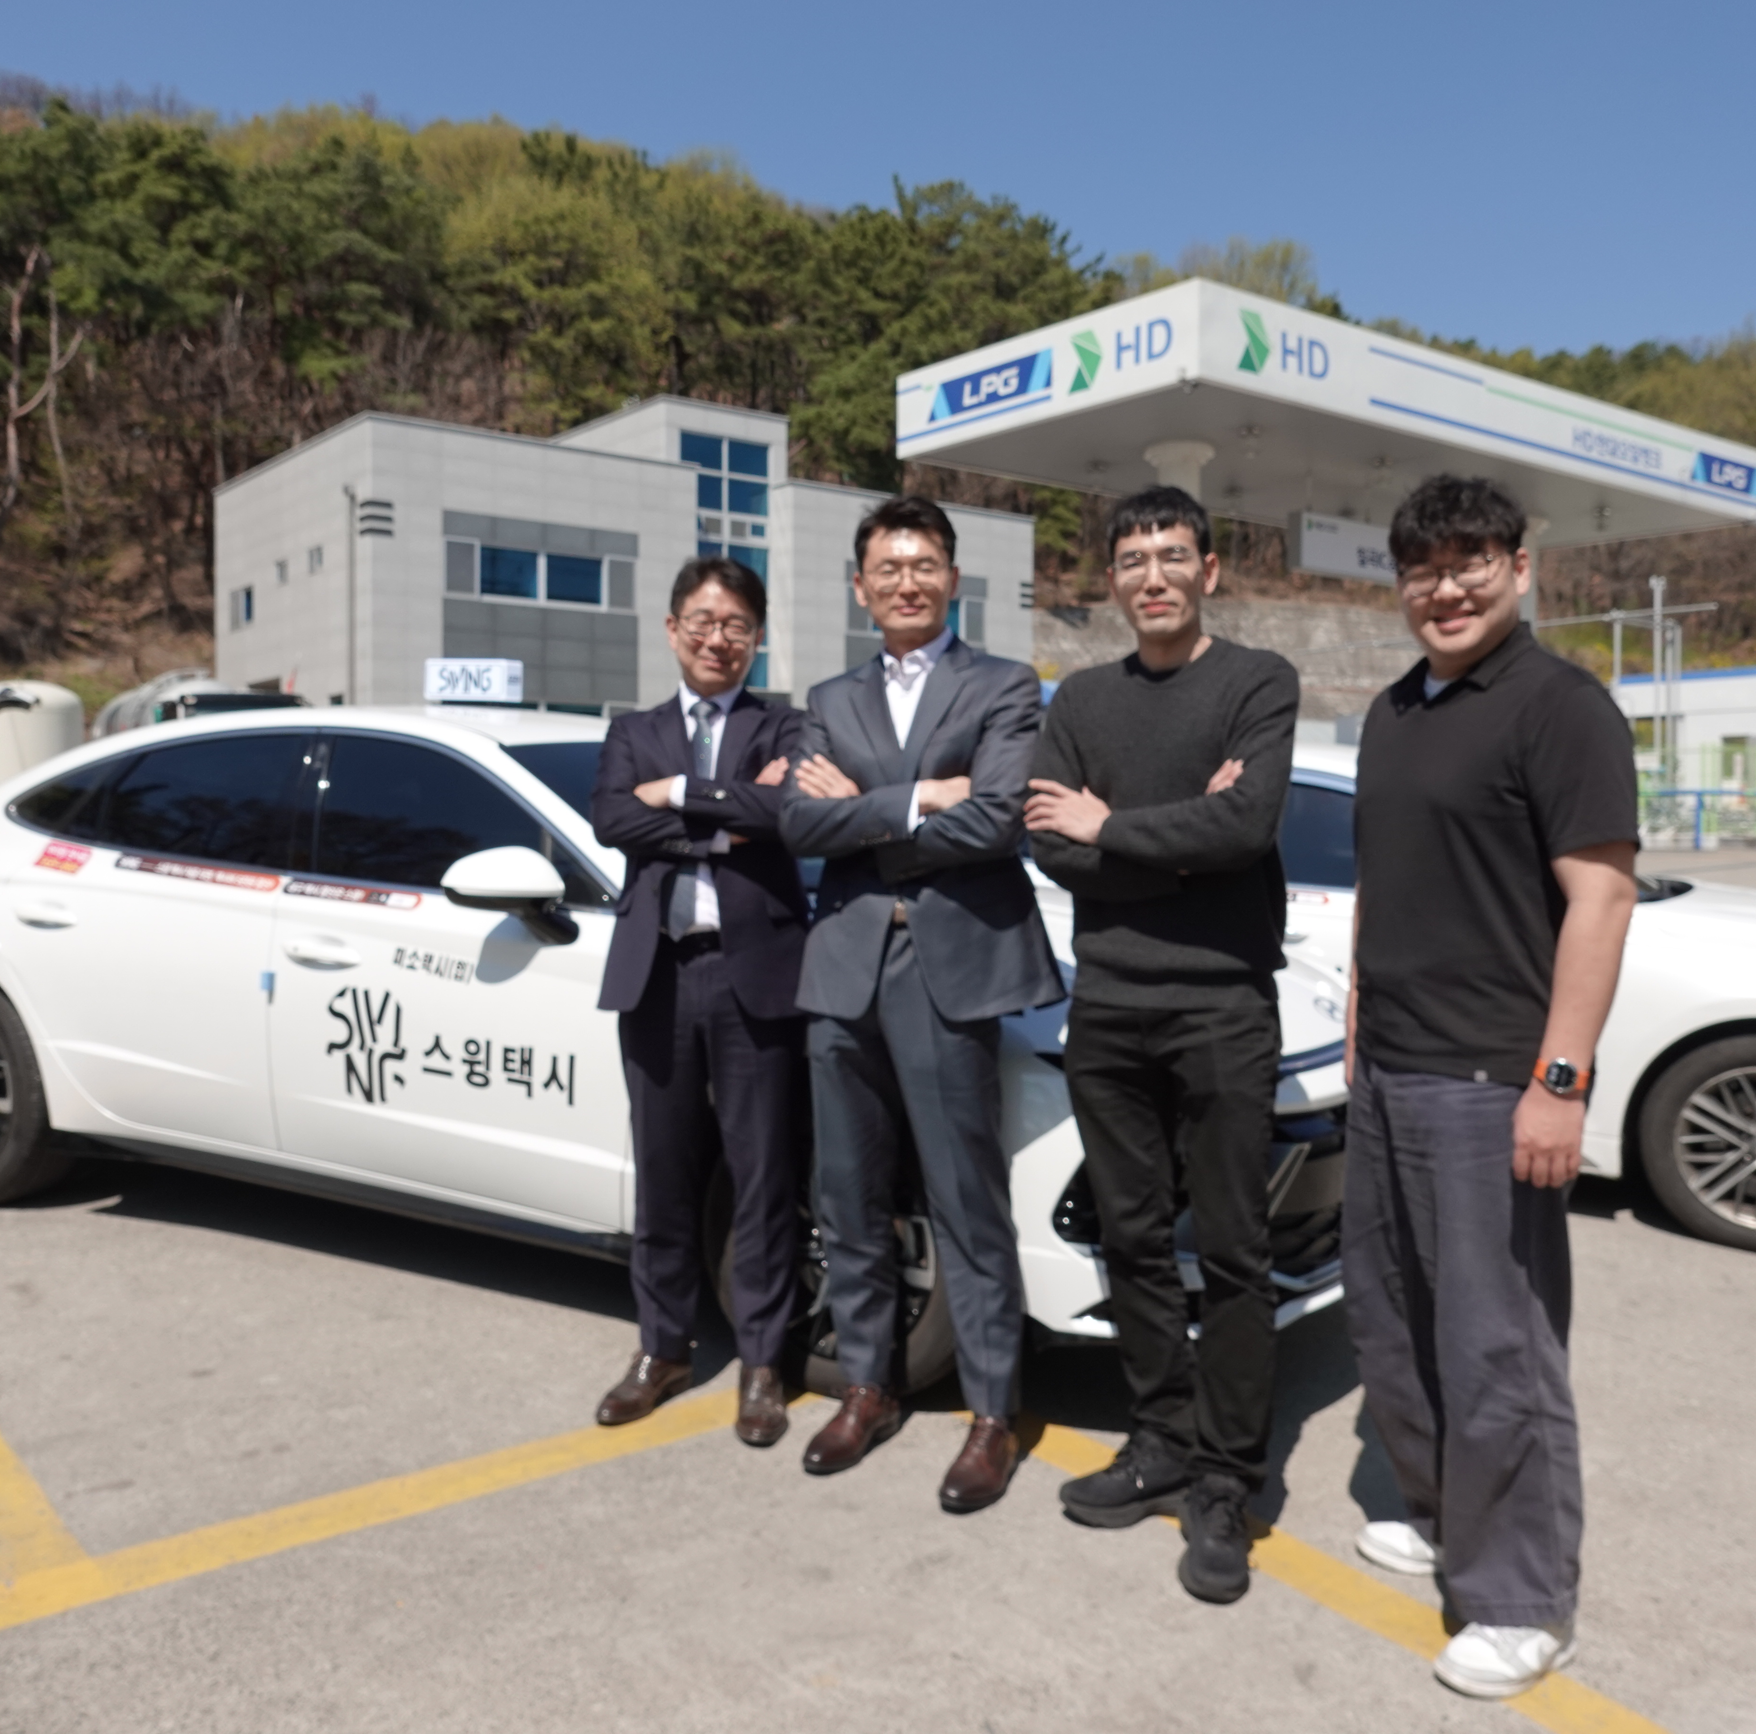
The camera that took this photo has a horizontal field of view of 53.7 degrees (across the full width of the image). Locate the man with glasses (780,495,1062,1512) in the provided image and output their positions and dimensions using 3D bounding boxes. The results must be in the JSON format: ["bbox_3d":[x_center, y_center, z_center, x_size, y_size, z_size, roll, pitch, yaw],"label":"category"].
[{"bbox_3d":[0.070,0.213,3.170,0.520,1.770,0.400,1,2,18],"label":"man with glasses"}]

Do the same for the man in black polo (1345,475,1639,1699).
[{"bbox_3d":[0.950,0.278,2.670,0.500,1.750,0.390,2,2,36],"label":"man in black polo"}]

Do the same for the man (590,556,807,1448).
[{"bbox_3d":[-0.347,0.235,3.420,0.470,1.700,0.360,0,1,-1],"label":"man"}]

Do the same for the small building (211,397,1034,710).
[{"bbox_3d":[-6.500,-6.600,47.700,19.800,10.600,10.700,-1,1,-38],"label":"small building"}]

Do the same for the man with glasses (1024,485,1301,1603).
[{"bbox_3d":[0.475,0.243,2.950,0.490,1.760,0.400,1,2,27],"label":"man with glasses"}]

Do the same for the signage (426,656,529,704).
[{"bbox_3d":[-1.205,-0.555,5.170,0.330,0.130,0.110,2,2,29],"label":"signage"}]

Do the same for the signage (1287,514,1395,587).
[{"bbox_3d":[6.450,-4.200,22.900,2.800,0.720,0.200,-1,1,-39],"label":"signage"}]

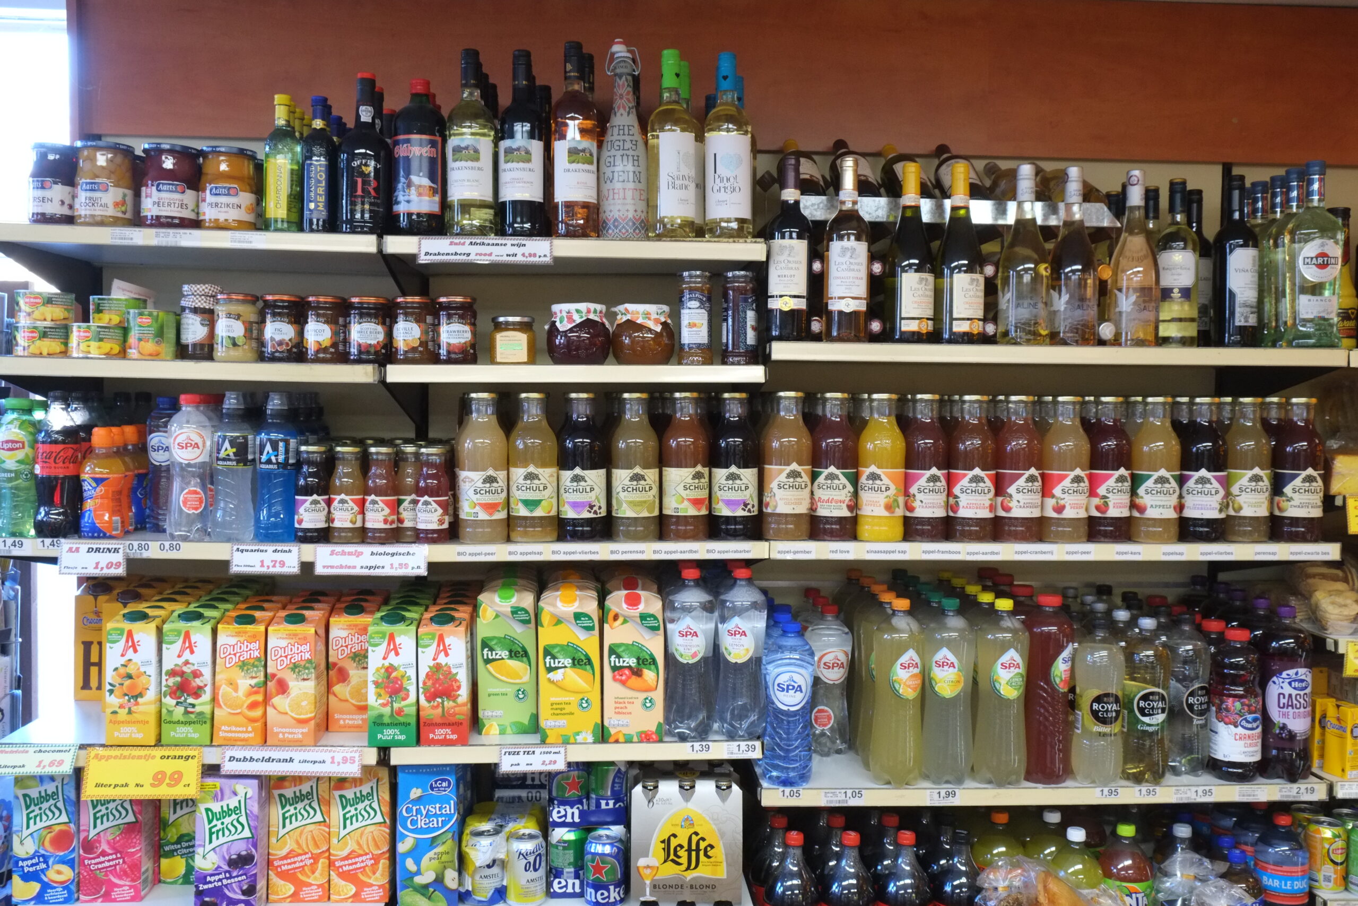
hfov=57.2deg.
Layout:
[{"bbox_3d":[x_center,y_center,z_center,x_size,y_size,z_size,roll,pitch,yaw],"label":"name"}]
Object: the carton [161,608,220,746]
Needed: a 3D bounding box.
[{"bbox_3d":[-0.795,0.365,2.040,0.076,0.210,0.067,0,3,-3],"label":"carton"}]

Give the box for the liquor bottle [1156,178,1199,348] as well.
[{"bbox_3d":[0.862,-0.325,2.153,0.073,0.289,0.073,2,3,25],"label":"liquor bottle"}]

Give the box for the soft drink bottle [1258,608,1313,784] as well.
[{"bbox_3d":[1.052,0.413,2.152,0.078,0.296,0.078,0,3,-4],"label":"soft drink bottle"}]

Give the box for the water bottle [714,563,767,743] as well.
[{"bbox_3d":[0.109,0.341,2.140,0.088,0.285,0.088,1,3,13],"label":"water bottle"}]

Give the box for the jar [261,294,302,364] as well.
[{"bbox_3d":[-0.633,-0.198,1.985,0.068,0.110,0.068,-1,3,-15],"label":"jar"}]

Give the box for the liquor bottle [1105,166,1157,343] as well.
[{"bbox_3d":[0.786,-0.332,2.145,0.083,0.302,0.083,0,4,-3],"label":"liquor bottle"}]

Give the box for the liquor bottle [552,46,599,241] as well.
[{"bbox_3d":[-0.172,-0.513,2.068,0.075,0.325,0.075,0,4,-3],"label":"liquor bottle"}]

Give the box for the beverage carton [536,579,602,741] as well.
[{"bbox_3d":[-0.178,0.351,2.067,0.099,0.245,0.072,0,3,-4],"label":"beverage carton"}]

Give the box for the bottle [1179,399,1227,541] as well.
[{"bbox_3d":[0.911,0.026,2.156,0.079,0.246,0.079,2,3,20],"label":"bottle"}]

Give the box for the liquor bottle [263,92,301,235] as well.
[{"bbox_3d":[-0.637,-0.461,2.002,0.058,0.221,0.058,1,3,6],"label":"liquor bottle"}]

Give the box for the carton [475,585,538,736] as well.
[{"bbox_3d":[-0.293,0.354,2.158,0.097,0.249,0.073,0,3,-3],"label":"carton"}]

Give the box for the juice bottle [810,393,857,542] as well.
[{"bbox_3d":[0.264,0.022,2.123,0.081,0.249,0.081,1,3,7],"label":"juice bottle"}]

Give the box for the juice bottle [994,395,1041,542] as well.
[{"bbox_3d":[0.579,0.025,2.116,0.079,0.245,0.079,-1,3,-20],"label":"juice bottle"}]

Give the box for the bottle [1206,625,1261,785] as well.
[{"bbox_3d":[0.970,0.431,2.165,0.084,0.263,0.084,-1,3,-19],"label":"bottle"}]

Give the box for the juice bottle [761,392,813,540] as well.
[{"bbox_3d":[0.185,0.021,2.121,0.081,0.251,0.081,0,3,0],"label":"juice bottle"}]

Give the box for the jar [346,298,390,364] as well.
[{"bbox_3d":[-0.495,-0.197,1.990,0.068,0.110,0.068,-1,3,-16],"label":"jar"}]

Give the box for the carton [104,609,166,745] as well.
[{"bbox_3d":[-0.876,0.360,2.019,0.079,0.208,0.068,0,3,-4],"label":"carton"}]

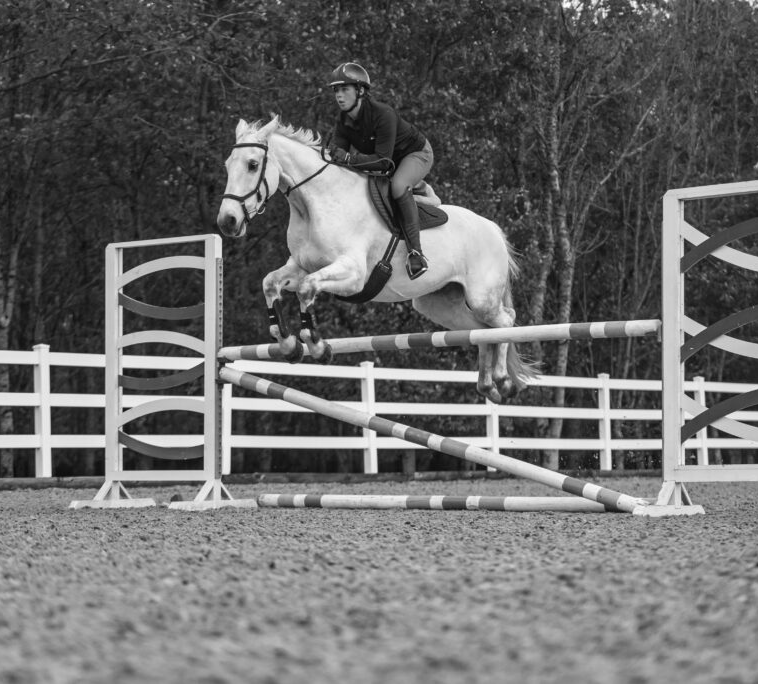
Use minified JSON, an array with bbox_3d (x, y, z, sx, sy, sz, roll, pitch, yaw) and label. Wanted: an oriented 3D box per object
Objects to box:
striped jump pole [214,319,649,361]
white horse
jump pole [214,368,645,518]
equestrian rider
[{"bbox_3d":[0.266,-0.001,13.429,3.533,0.093,0.093,-4,-5,40],"label":"striped jump pole"},{"bbox_3d":[0.049,-0.469,13.376,2.520,1.680,0.630,3,-4,-40],"label":"white horse"},{"bbox_3d":[0.220,0.588,13.390,3.494,0.093,0.093,16,8,40],"label":"jump pole"},{"bbox_3d":[0.007,-1.036,13.371,0.800,1.330,0.600,3,-4,-40],"label":"equestrian rider"}]

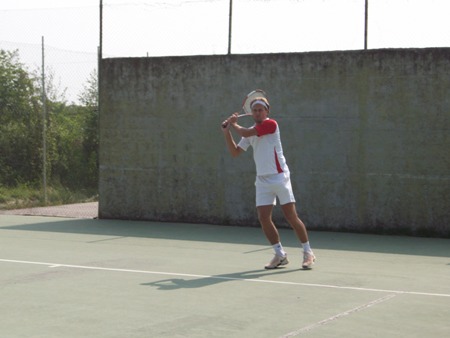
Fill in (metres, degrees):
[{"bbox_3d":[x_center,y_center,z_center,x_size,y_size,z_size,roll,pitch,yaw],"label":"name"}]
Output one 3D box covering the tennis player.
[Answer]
[{"bbox_3d":[0.461,0.148,11.300,0.760,1.810,0.720,-1,2,-42],"label":"tennis player"}]

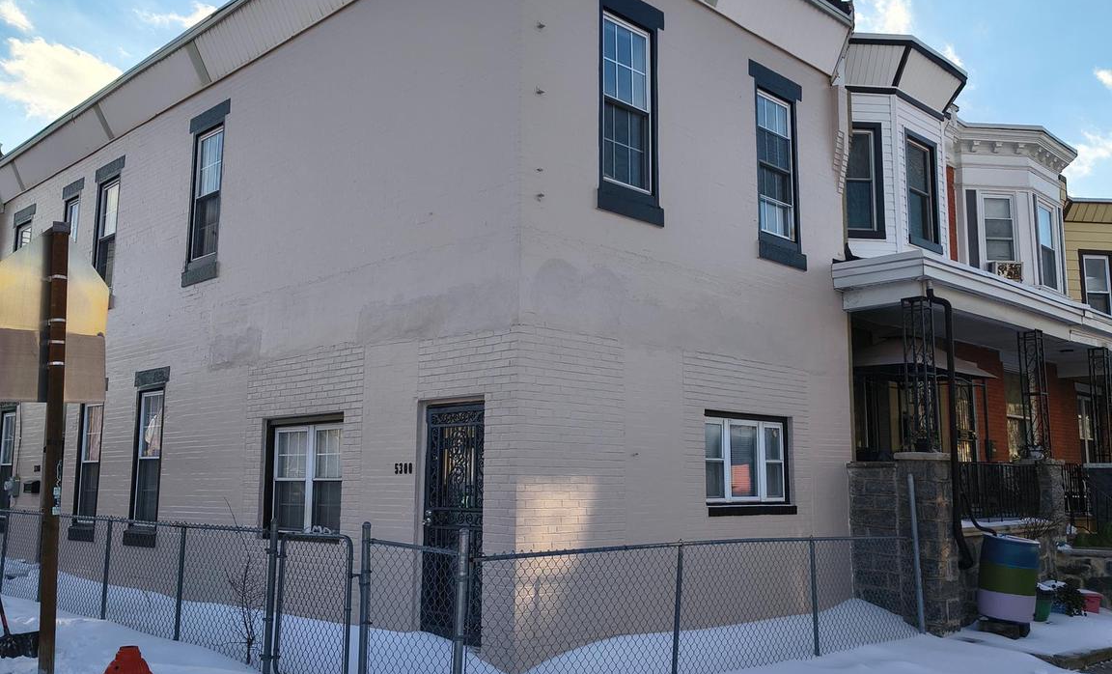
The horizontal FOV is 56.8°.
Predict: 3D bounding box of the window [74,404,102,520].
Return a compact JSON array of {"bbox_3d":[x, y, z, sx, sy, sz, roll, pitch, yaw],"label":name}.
[{"bbox_3d":[-6.740,1.792,14.915,0.110,1.814,0.865,9,-12,-44],"label":"window"}]

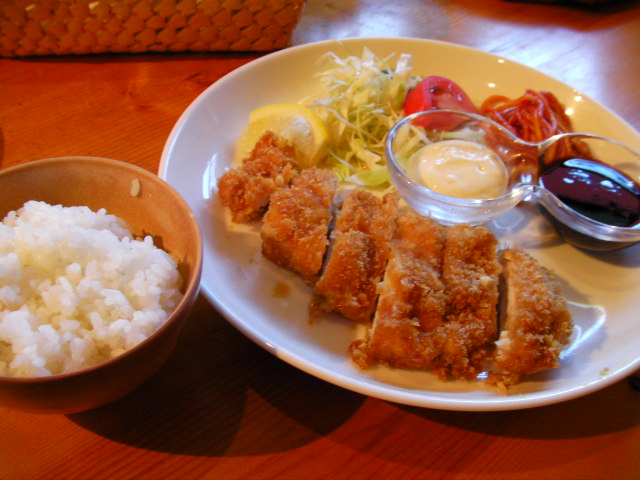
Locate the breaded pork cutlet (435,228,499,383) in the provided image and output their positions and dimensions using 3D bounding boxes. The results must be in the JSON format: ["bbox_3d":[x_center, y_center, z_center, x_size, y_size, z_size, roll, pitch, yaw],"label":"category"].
[{"bbox_3d":[0.065,0.025,0.316,0.026,0.020,0.074,7,45,1],"label":"breaded pork cutlet"}]

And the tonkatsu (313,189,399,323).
[{"bbox_3d":[0.017,0.006,0.331,0.026,0.020,0.064,11,46,4],"label":"tonkatsu"}]

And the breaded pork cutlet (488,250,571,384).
[{"bbox_3d":[0.091,0.032,0.311,0.028,0.020,0.062,6,45,0],"label":"breaded pork cutlet"}]

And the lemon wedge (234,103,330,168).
[{"bbox_3d":[-0.020,-0.053,0.377,0.046,0.026,0.032,1,46,-5],"label":"lemon wedge"}]

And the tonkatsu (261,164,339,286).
[{"bbox_3d":[-0.009,-0.010,0.344,0.027,0.020,0.057,11,46,4],"label":"tonkatsu"}]

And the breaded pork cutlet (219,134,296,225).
[{"bbox_3d":[-0.032,-0.034,0.364,0.028,0.020,0.047,16,46,10],"label":"breaded pork cutlet"}]

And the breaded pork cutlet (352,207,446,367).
[{"bbox_3d":[0.038,0.022,0.316,0.028,0.020,0.071,9,45,3],"label":"breaded pork cutlet"}]

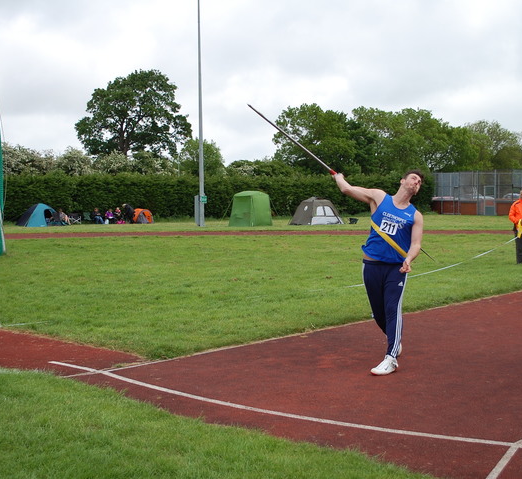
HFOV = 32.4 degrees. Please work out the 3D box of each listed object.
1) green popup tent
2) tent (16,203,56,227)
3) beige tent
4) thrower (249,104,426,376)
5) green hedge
[{"bbox_3d":[-0.650,-1.902,56.200,1.950,2.180,1.950,2,3,39],"label":"green popup tent"},{"bbox_3d":[-14.550,-1.631,59.300,2.600,1.550,2.200,-2,3,-30],"label":"tent"},{"bbox_3d":[3.550,-1.830,59.000,2.650,1.750,2.600,-2,3,-33],"label":"beige tent"},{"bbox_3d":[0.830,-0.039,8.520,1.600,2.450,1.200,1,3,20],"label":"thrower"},{"bbox_3d":[-2.900,-3.385,72.500,36.000,3.800,2.200,-1,2,-15],"label":"green hedge"}]

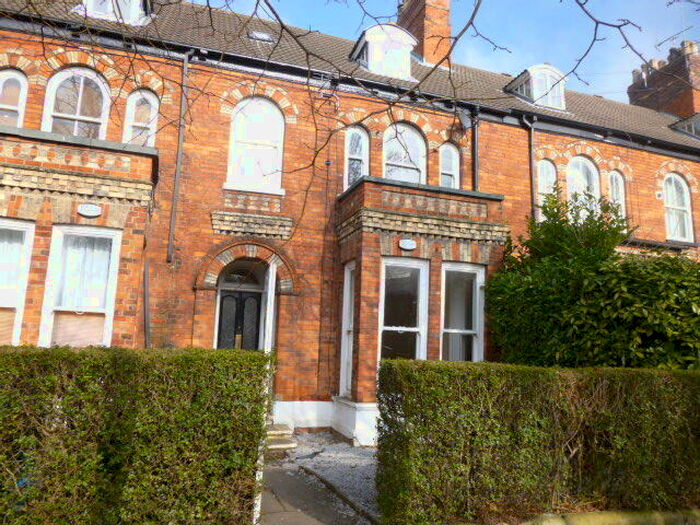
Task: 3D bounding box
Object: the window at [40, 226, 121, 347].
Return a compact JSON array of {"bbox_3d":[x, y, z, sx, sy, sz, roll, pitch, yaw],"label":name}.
[{"bbox_3d":[-3.837,0.715,7.195,0.910,2.493,0.150,5,-8,-19],"label":"window"}]

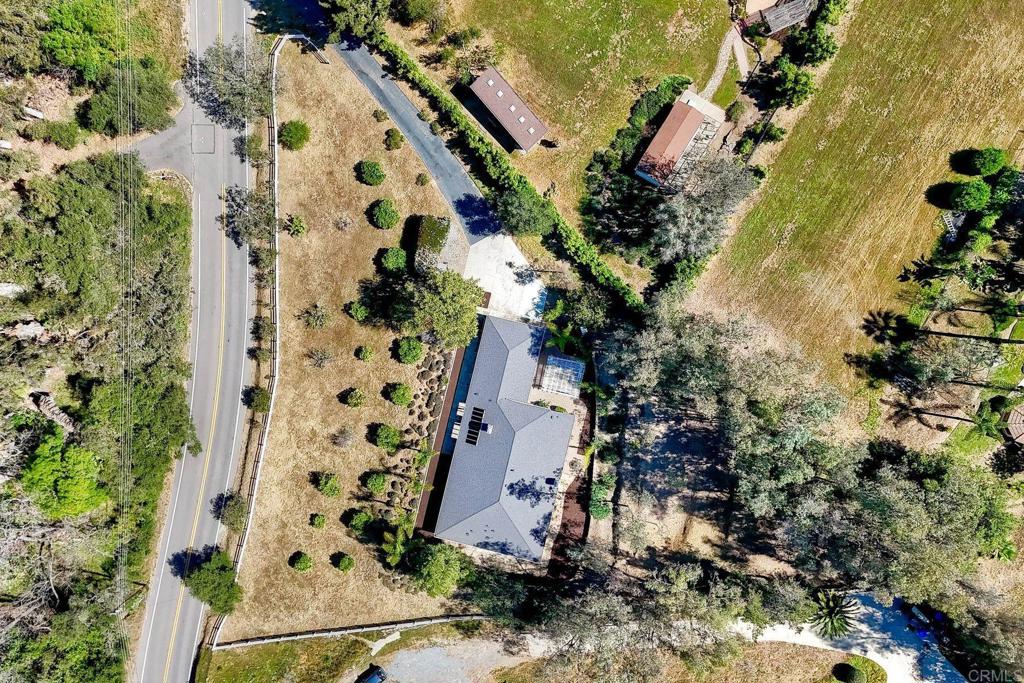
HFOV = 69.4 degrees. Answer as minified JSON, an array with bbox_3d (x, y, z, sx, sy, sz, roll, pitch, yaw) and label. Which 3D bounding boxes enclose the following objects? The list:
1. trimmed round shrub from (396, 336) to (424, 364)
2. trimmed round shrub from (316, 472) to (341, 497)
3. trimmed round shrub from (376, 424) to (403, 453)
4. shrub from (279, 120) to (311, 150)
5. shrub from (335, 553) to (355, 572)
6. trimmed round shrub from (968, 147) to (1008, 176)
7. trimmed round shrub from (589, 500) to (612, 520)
[{"bbox_3d":[-14.168,1.256,103.235,3.350,2.600,3.570,0,91,0],"label":"trimmed round shrub"},{"bbox_3d":[-25.707,20.326,104.179,2.890,2.600,3.030,0,91,0],"label":"trimmed round shrub"},{"bbox_3d":[-17.030,13.410,102.250,3.500,2.900,3.500,0,90,0],"label":"trimmed round shrub"},{"bbox_3d":[-29.900,-28.580,102.850,3.900,2.300,3.900,0,90,0],"label":"shrub"},{"bbox_3d":[-23.440,31.530,105.050,2.100,1.900,2.100,0,90,0],"label":"shrub"},{"bbox_3d":[66.260,-25.030,102.850,3.900,3.300,3.900,0,90,0],"label":"trimmed round shrub"},{"bbox_3d":[12.210,23.390,102.050,2.800,2.300,2.800,0,90,0],"label":"trimmed round shrub"}]

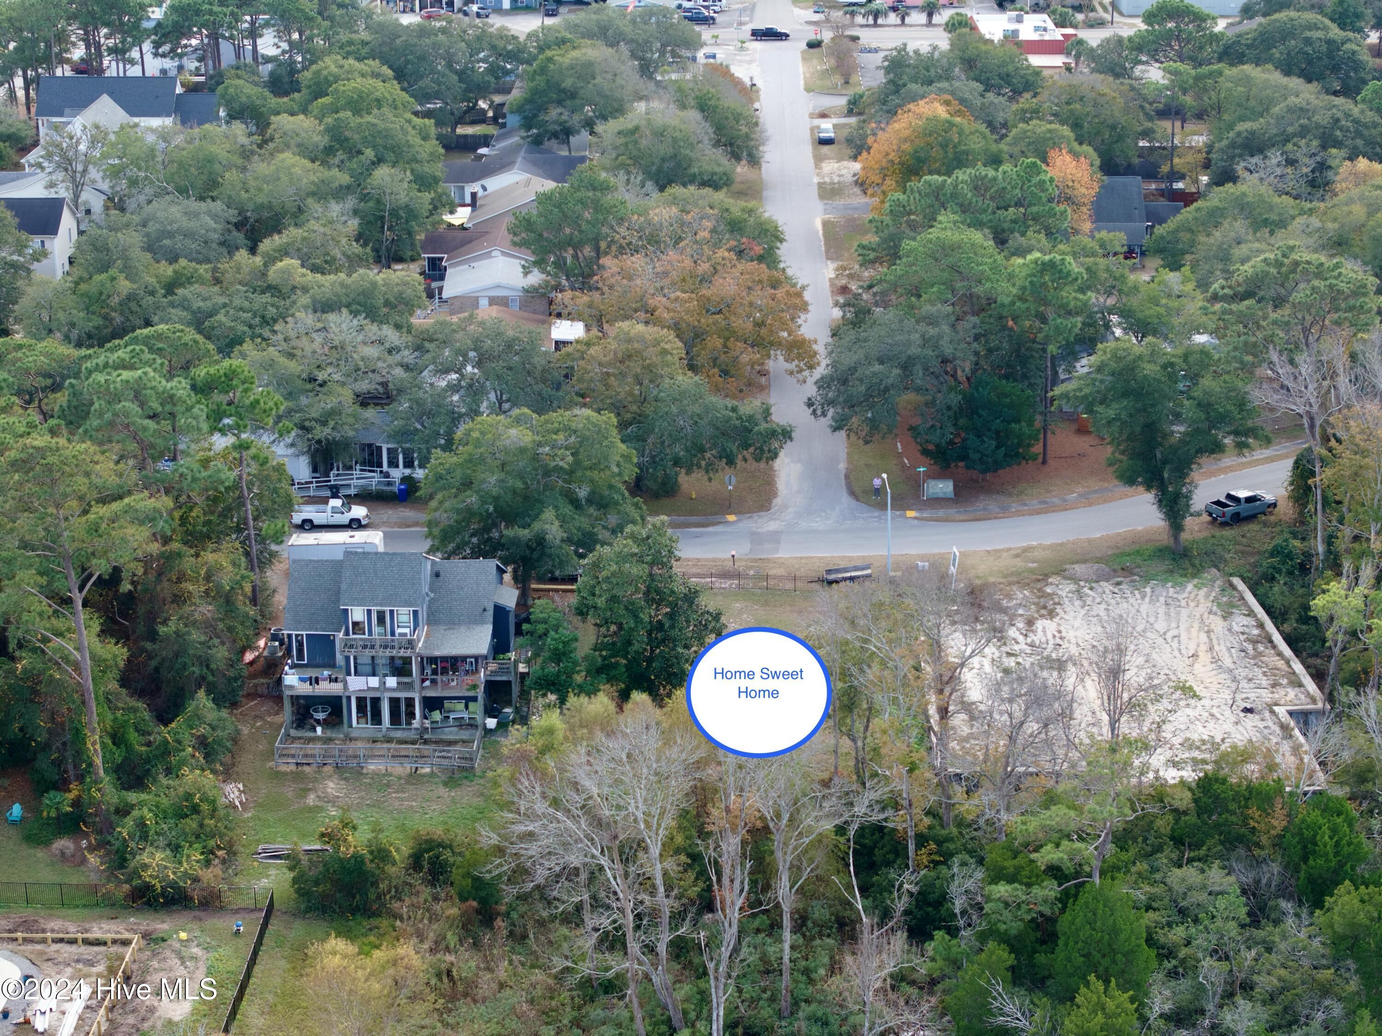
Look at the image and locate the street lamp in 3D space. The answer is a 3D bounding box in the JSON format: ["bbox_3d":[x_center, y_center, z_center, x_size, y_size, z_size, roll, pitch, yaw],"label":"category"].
[{"bbox_3d":[13.355,0.425,189.449,0.400,6.900,2.200,-3,19,-6],"label":"street lamp"}]

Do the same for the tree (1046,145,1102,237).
[{"bbox_3d":[37.210,-30.820,274.740,5.500,11.000,5.500,0,18,1],"label":"tree"}]

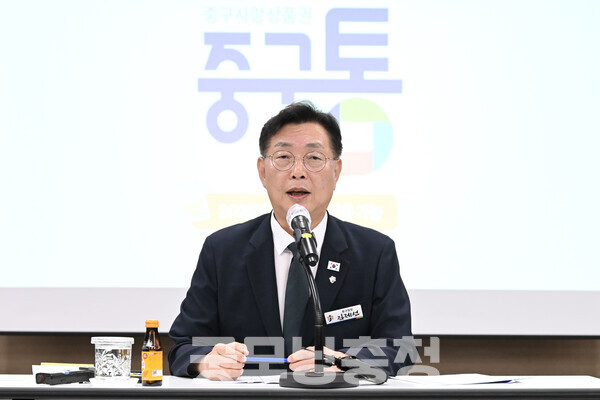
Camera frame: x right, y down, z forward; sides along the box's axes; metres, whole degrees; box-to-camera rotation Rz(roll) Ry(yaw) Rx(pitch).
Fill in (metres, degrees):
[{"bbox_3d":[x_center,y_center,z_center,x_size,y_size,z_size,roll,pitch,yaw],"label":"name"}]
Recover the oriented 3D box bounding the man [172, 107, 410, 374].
[{"bbox_3d":[-0.020,0.445,2.270,0.570,1.350,0.620,0,-5,2],"label":"man"}]

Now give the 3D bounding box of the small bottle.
[{"bbox_3d":[-0.302,0.313,1.970,0.043,0.133,0.043,0,-7,0],"label":"small bottle"}]

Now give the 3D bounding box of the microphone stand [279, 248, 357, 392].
[{"bbox_3d":[0.039,0.239,1.985,0.160,0.285,0.160,0,-5,0],"label":"microphone stand"}]

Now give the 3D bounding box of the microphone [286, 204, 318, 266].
[{"bbox_3d":[0.010,0.072,1.991,0.051,0.051,0.210,1,27,-10],"label":"microphone"}]

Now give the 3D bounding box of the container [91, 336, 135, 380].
[{"bbox_3d":[-0.397,0.336,2.050,0.091,0.091,0.091,0,-7,0],"label":"container"}]

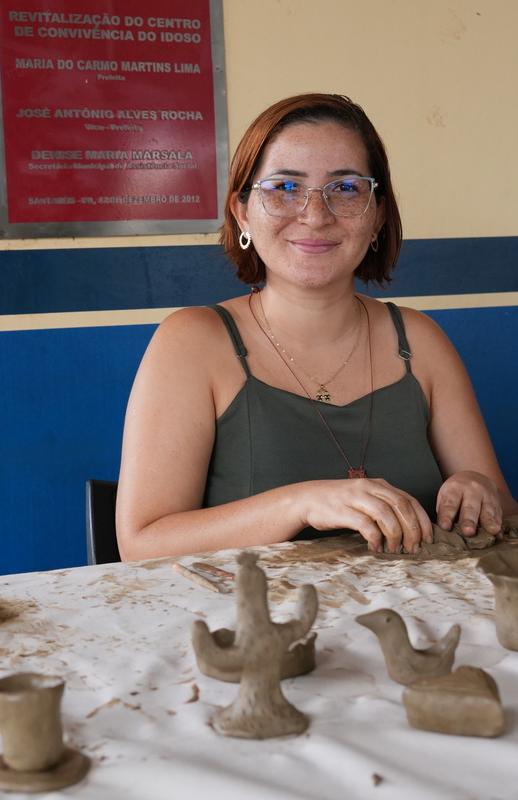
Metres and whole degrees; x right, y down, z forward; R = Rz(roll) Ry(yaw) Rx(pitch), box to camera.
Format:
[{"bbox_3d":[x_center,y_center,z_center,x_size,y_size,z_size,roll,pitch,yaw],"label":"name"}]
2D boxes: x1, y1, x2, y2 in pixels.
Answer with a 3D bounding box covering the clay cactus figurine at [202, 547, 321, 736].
[{"bbox_3d":[0.000,0.150,0.818,0.076,0.109,0.058,-2,6,0],"label":"clay cactus figurine"}]

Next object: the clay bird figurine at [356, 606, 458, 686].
[{"bbox_3d":[0.104,0.168,0.905,0.073,0.049,0.040,-1,6,6],"label":"clay bird figurine"}]

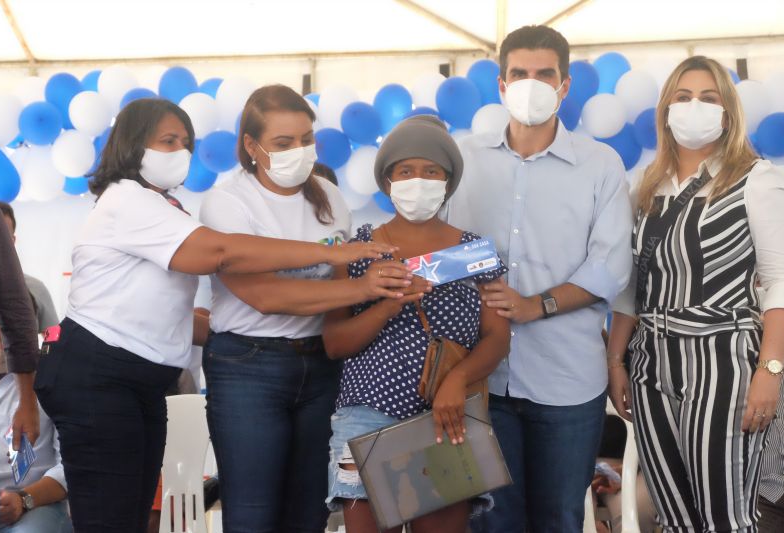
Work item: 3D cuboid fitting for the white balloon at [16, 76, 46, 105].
[{"bbox_3d":[-1.716,-0.807,8.000,0.187,0.206,0.210,-1,-3,0],"label":"white balloon"}]

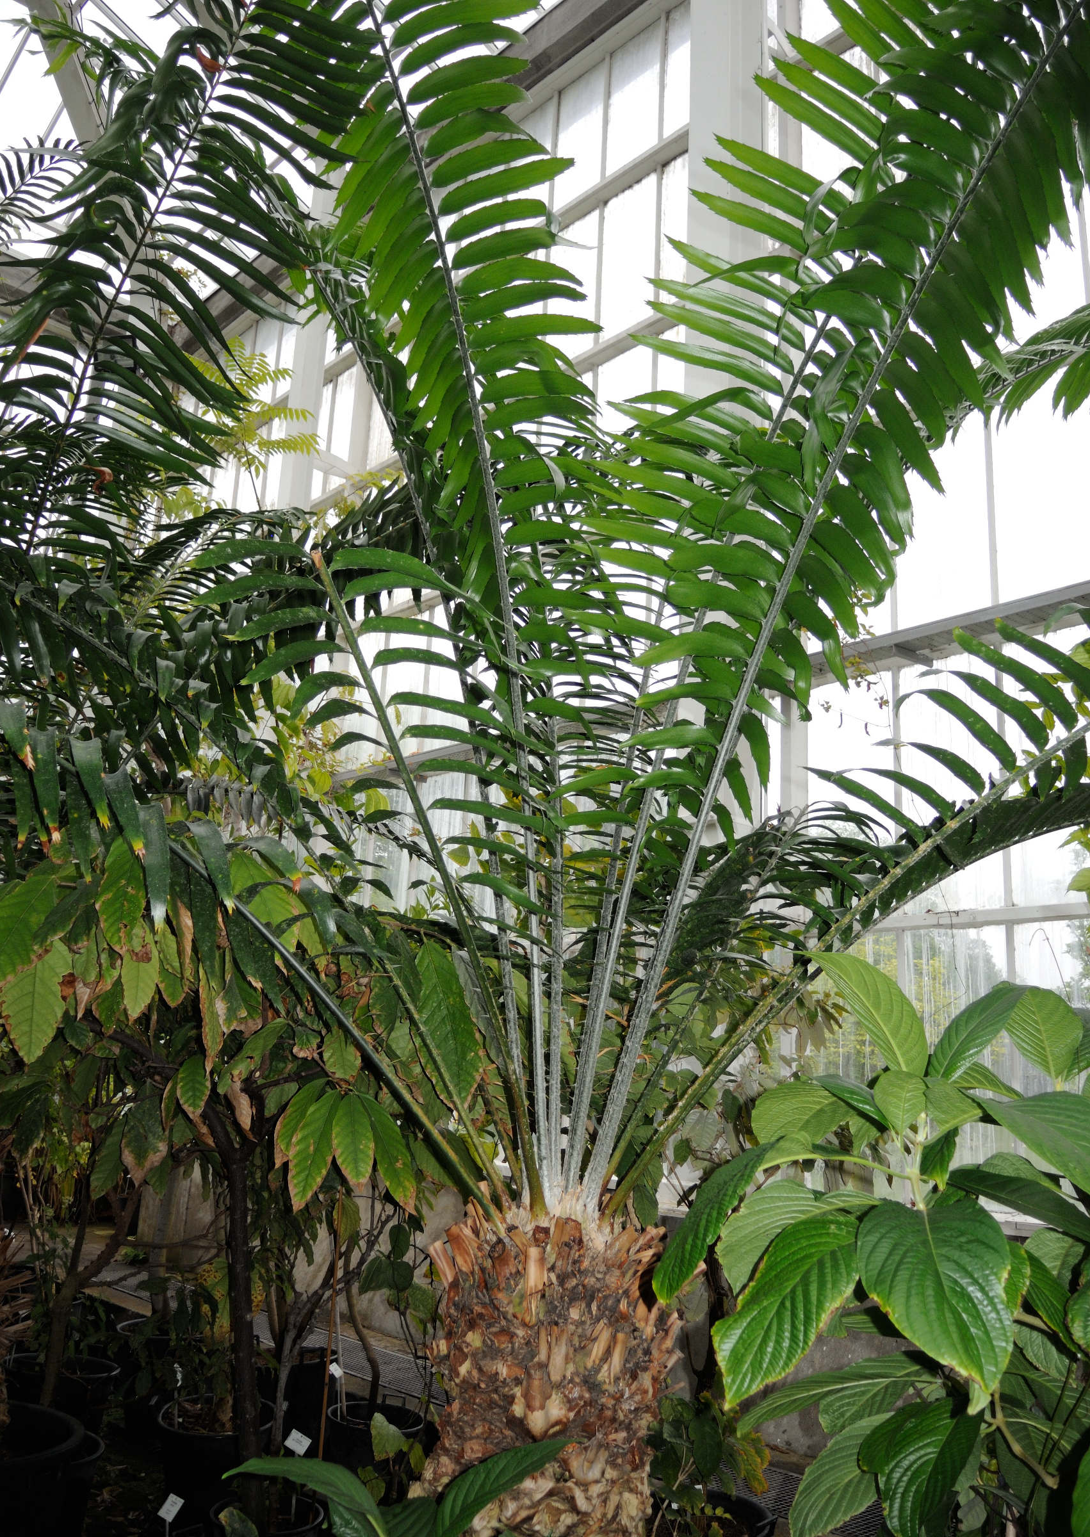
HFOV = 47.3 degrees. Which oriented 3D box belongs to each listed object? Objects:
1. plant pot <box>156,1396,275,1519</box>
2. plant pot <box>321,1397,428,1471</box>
[{"bbox_3d":[-1.087,2.284,4.084,0.392,0.300,0.392,3,-14,0],"label":"plant pot"},{"bbox_3d":[-0.581,2.336,4.220,0.335,0.290,0.335,3,-14,0],"label":"plant pot"}]

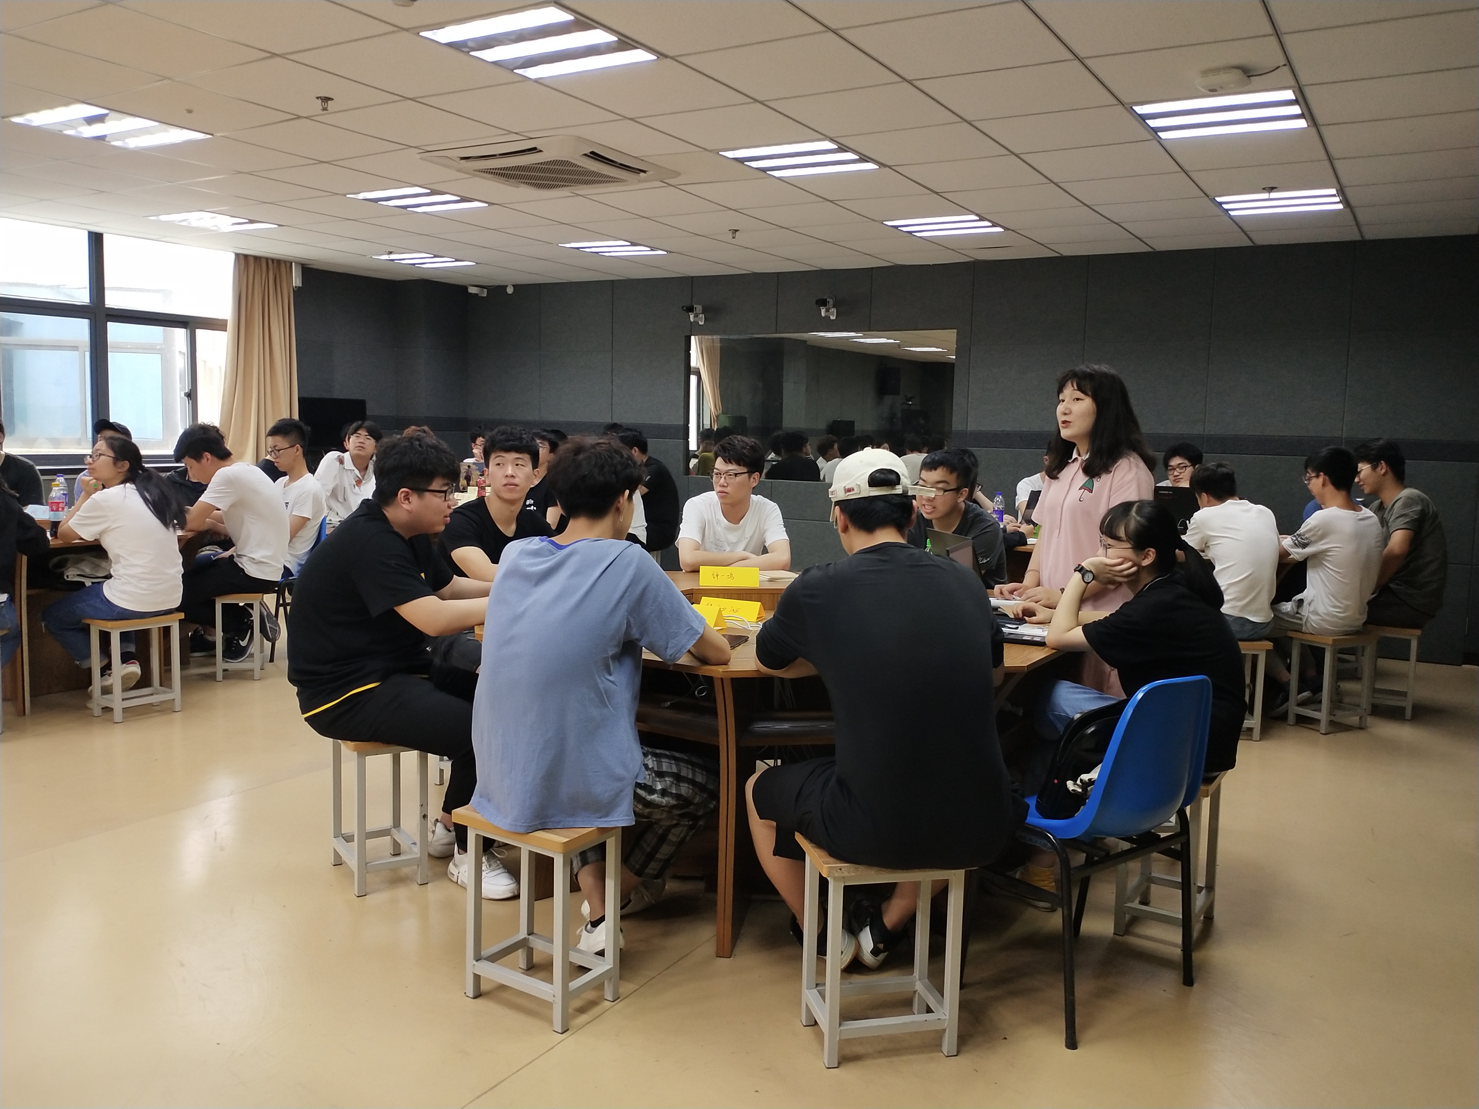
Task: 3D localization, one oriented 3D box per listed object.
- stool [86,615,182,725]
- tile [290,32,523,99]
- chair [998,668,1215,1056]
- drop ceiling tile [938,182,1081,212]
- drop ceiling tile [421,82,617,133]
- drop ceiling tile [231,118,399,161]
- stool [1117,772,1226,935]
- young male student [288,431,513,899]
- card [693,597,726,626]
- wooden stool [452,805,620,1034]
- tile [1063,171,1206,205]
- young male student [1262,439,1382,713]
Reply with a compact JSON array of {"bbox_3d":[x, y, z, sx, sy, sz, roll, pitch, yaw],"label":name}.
[{"bbox_3d":[-2.736,0.503,6.008,0.234,0.445,0.340,5,7,36],"label":"stool"},{"bbox_3d":[-1.130,-1.672,4.526,0.595,0.020,0.595,4,6,31],"label":"tile"},{"bbox_3d":[0.885,0.710,3.370,0.510,0.810,0.510,-2,6,-37],"label":"chair"},{"bbox_3d":[1.364,-1.763,6.547,0.600,0.020,0.600,4,6,27],"label":"drop ceiling tile"},{"bbox_3d":[-0.817,-1.695,5.005,0.600,0.020,0.600,4,6,30],"label":"drop ceiling tile"},{"bbox_3d":[-1.844,-1.803,5.748,0.600,0.020,0.600,4,6,29],"label":"drop ceiling tile"},{"bbox_3d":[1.240,0.845,3.800,0.250,0.450,0.360,5,6,34],"label":"stool"},{"bbox_3d":[-0.966,0.295,3.947,0.820,1.320,0.580,-1,6,-22],"label":"young male student"},{"bbox_3d":[-0.132,0.196,4.290,0.065,0.065,0.210,-4,7,-43],"label":"card"},{"bbox_3d":[-0.462,0.826,3.095,0.340,0.445,0.234,5,7,34],"label":"wooden stool"},{"bbox_3d":[1.841,-1.704,6.162,0.600,0.020,0.600,4,6,33],"label":"tile"},{"bbox_3d":[2.790,0.122,6.400,0.470,1.270,0.680,-2,6,-34],"label":"young male student"}]

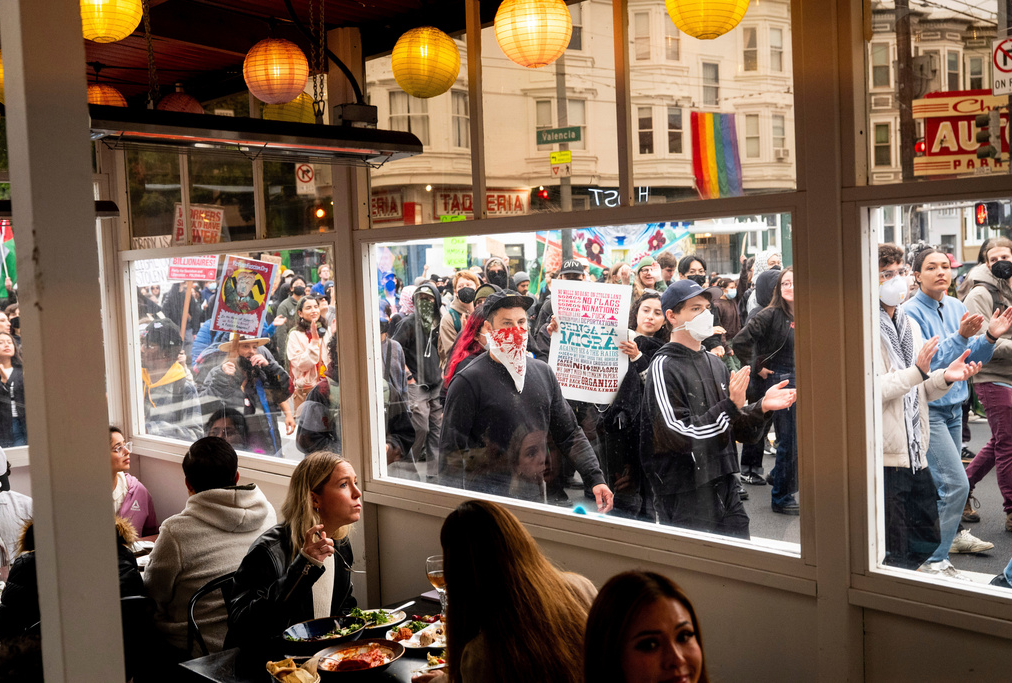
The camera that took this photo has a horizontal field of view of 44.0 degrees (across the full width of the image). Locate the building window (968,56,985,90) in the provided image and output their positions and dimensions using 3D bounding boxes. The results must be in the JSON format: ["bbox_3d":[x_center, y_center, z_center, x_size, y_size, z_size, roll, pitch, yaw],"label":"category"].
[{"bbox_3d":[21.825,-12.316,58.058,0.696,1.855,0.150,-3,4,-4],"label":"building window"}]

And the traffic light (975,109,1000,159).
[{"bbox_3d":[7.540,-3.226,19.600,0.350,0.760,0.250,0,5,38],"label":"traffic light"}]

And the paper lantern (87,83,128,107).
[{"bbox_3d":[-1.323,-0.730,4.050,0.210,0.205,0.210,-5,5,-40],"label":"paper lantern"}]

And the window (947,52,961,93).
[{"bbox_3d":[19.852,-11.950,55.500,0.920,1.850,0.150,-5,5,-39],"label":"window"}]

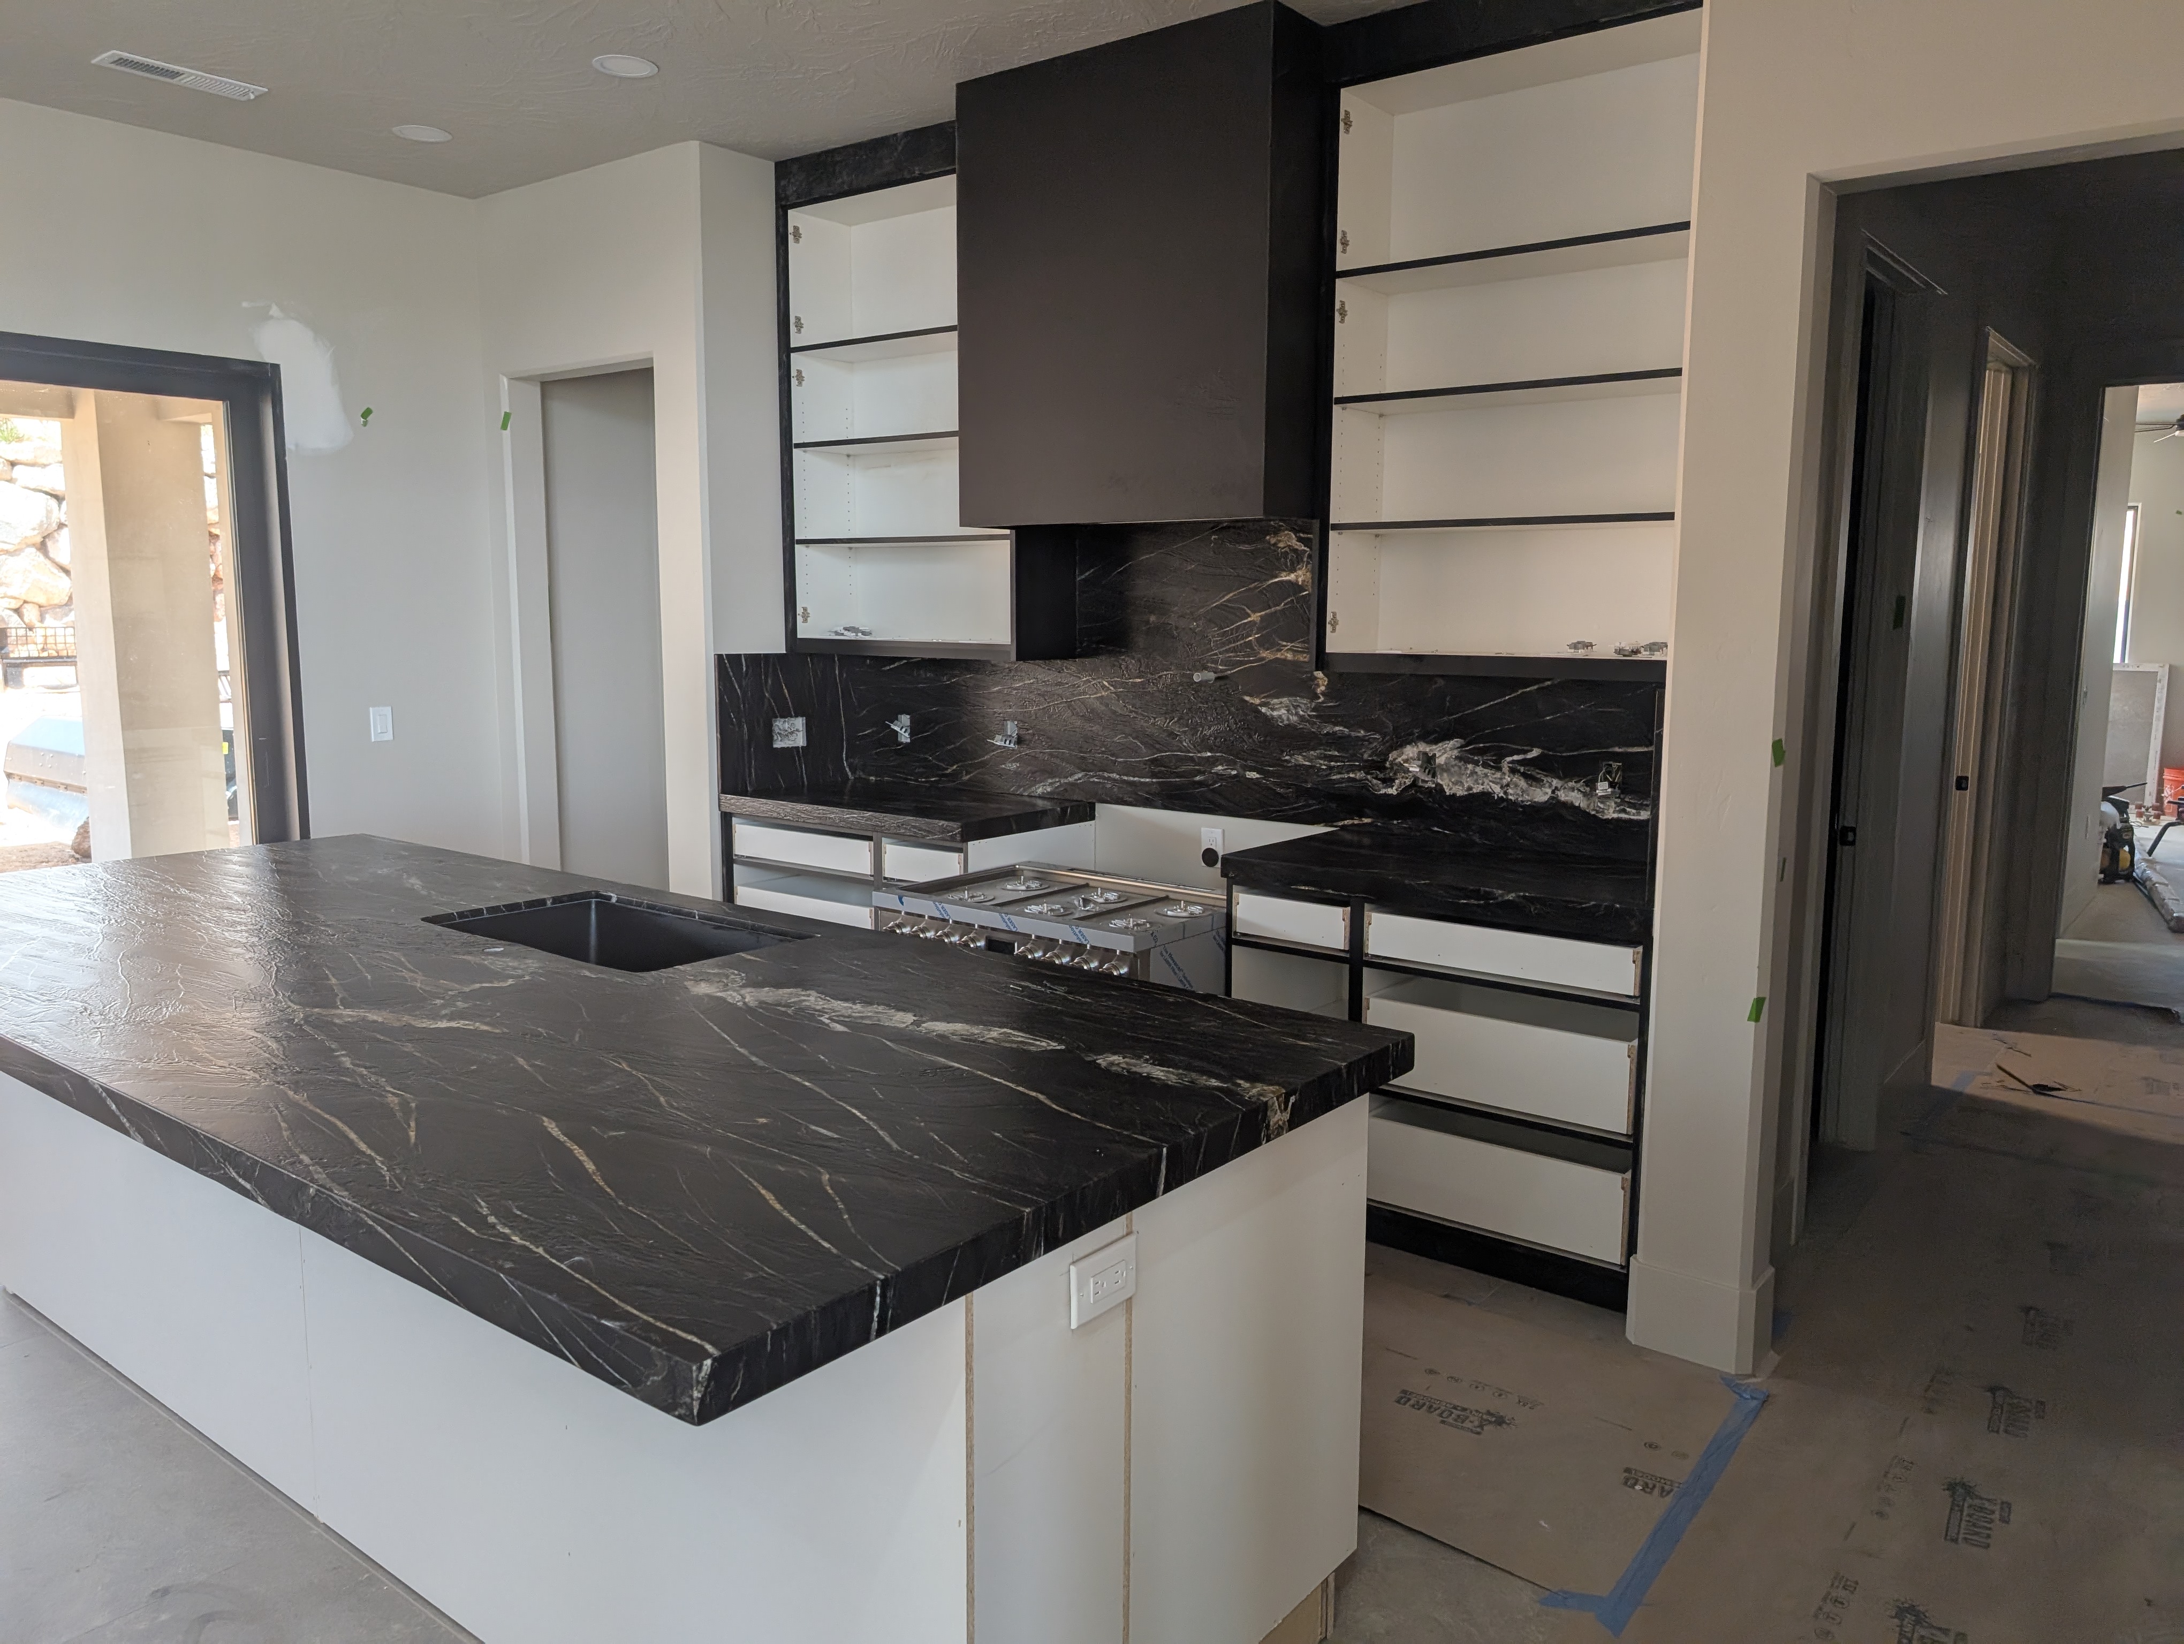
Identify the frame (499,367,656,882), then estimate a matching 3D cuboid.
[{"bbox_3d":[-1.792,-0.417,5.555,0.940,2.420,0.145,6,10,37],"label":"frame"}]

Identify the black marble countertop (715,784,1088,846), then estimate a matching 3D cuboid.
[{"bbox_3d":[-0.627,-0.048,5.081,1.085,0.054,0.650,6,10,37],"label":"black marble countertop"}]

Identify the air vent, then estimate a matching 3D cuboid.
[{"bbox_3d":[-2.563,-2.098,4.279,0.146,0.020,0.403,6,10,37],"label":"air vent"}]

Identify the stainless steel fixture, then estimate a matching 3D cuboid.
[{"bbox_3d":[-0.073,0.583,4.190,0.910,0.805,0.680,6,10,37],"label":"stainless steel fixture"}]

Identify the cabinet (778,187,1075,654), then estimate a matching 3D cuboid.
[{"bbox_3d":[-0.546,-1.306,5.052,1.045,1.510,0.320,6,10,37],"label":"cabinet"}]

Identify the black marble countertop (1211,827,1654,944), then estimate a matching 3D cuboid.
[{"bbox_3d":[0.975,0.132,3.860,1.120,0.054,0.650,6,10,37],"label":"black marble countertop"}]

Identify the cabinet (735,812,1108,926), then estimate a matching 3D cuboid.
[{"bbox_3d":[-0.621,0.390,5.149,1.070,0.833,0.620,6,10,37],"label":"cabinet"}]

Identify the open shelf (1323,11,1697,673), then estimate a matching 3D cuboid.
[{"bbox_3d":[1.104,-1.114,3.796,1.030,1.495,0.320,6,10,37],"label":"open shelf"}]

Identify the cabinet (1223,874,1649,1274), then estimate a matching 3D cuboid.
[{"bbox_3d":[0.984,0.570,3.927,1.110,0.833,0.620,6,10,37],"label":"cabinet"}]

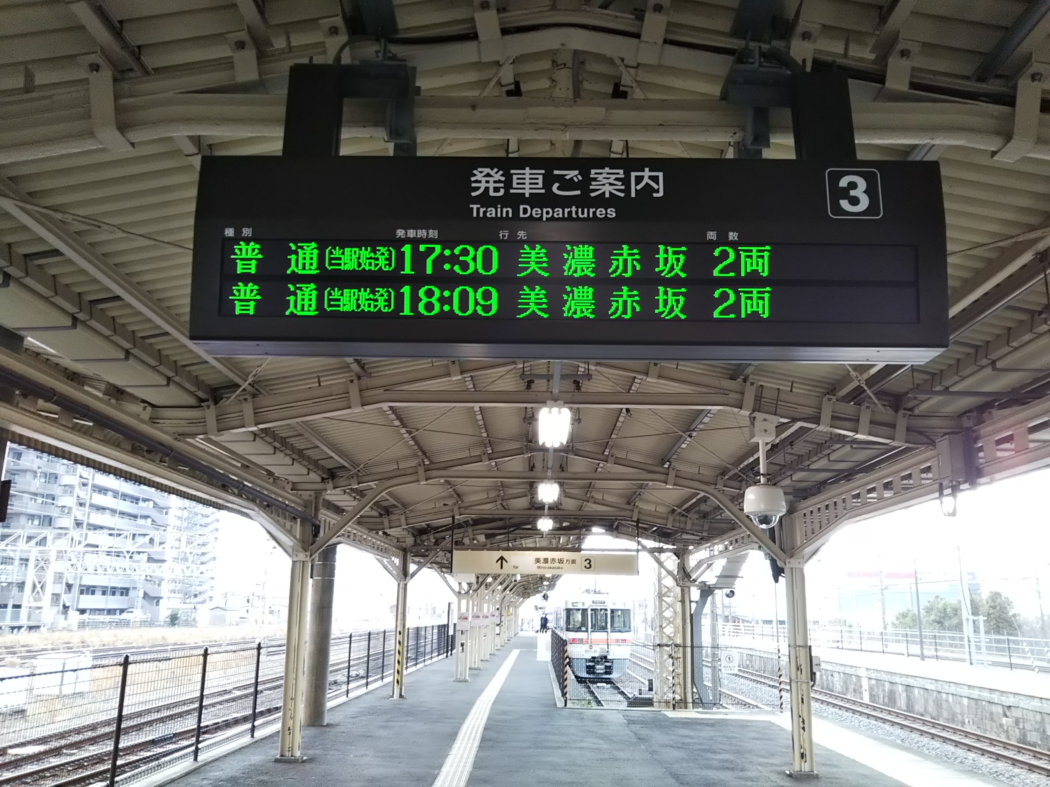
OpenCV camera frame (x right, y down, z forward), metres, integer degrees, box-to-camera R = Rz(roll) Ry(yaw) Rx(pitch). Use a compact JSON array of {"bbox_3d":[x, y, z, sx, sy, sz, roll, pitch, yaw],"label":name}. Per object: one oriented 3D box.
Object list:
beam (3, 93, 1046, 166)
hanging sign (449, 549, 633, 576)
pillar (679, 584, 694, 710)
[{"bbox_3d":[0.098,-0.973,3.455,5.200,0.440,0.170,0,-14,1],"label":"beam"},{"bbox_3d":[0.354,3.050,16.442,3.390,0.430,0.190,0,-14,1],"label":"hanging sign"},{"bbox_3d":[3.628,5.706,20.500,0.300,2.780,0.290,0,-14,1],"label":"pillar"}]

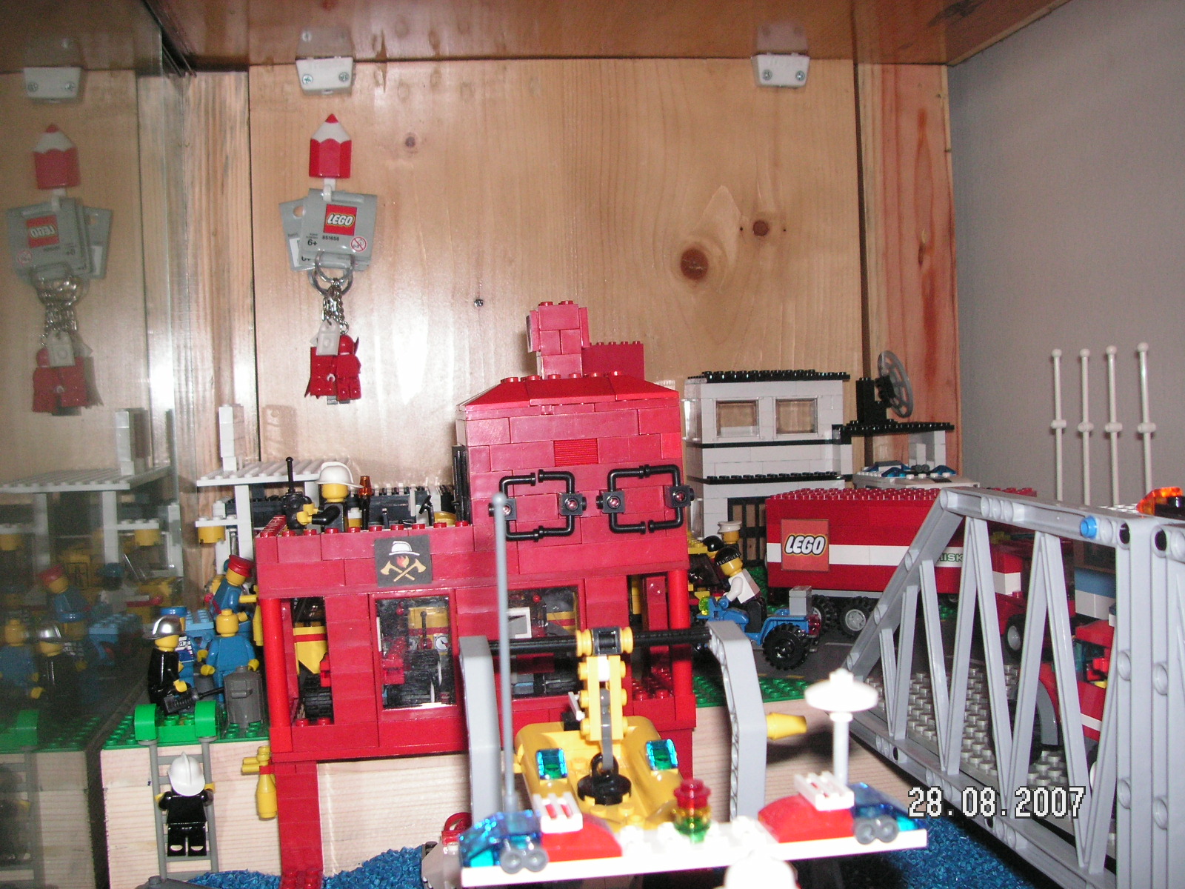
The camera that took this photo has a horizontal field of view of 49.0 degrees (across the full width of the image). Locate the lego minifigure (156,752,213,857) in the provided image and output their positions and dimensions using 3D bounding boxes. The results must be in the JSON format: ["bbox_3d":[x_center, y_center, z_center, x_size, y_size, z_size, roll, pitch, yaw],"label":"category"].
[{"bbox_3d":[-0.163,0.144,0.520,0.023,0.041,0.016,-4,3,-8],"label":"lego minifigure"}]

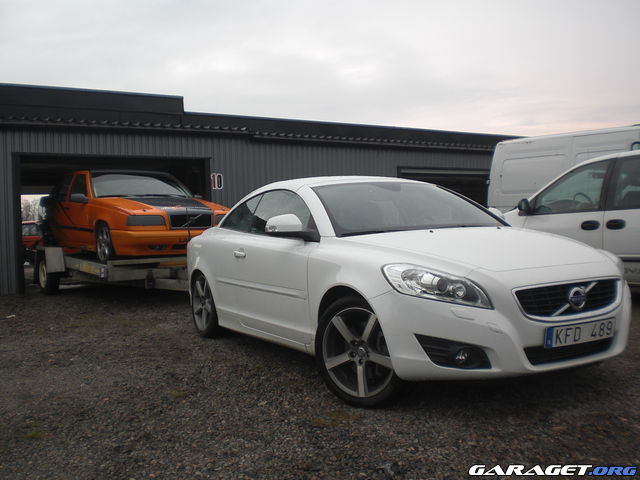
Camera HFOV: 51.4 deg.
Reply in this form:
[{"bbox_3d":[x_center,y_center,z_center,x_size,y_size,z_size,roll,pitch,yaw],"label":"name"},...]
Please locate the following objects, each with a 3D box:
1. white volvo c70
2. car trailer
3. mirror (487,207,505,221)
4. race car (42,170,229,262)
[{"bbox_3d":[0.300,0.179,5.335,1.880,1.400,4.610,-3,2,-29],"label":"white volvo c70"},{"bbox_3d":[-2.555,0.425,9.755,2.150,0.750,5.850,-3,3,-37],"label":"car trailer"},{"bbox_3d":[1.348,-0.169,5.187,0.250,0.170,0.160,-3,2,-29],"label":"mirror"},{"bbox_3d":[-3.000,-0.355,10.321,1.800,1.380,4.660,-3,2,-37],"label":"race car"}]

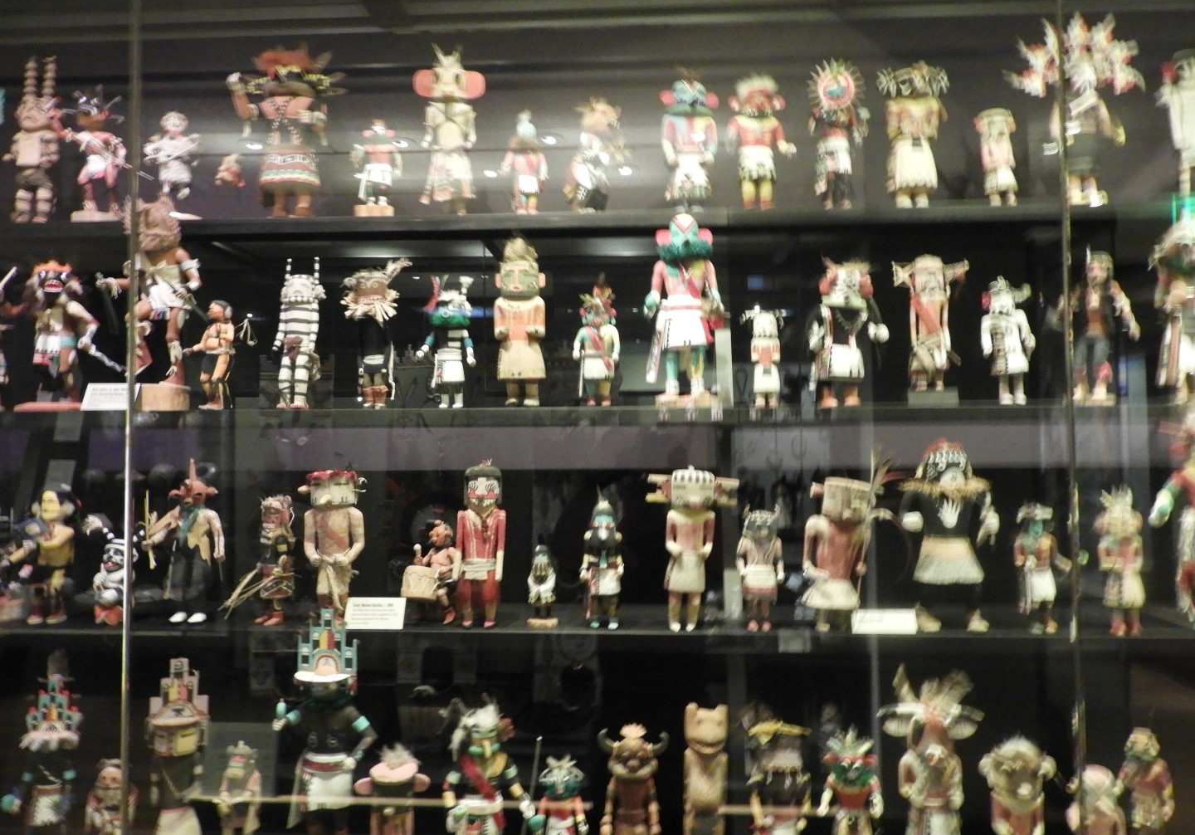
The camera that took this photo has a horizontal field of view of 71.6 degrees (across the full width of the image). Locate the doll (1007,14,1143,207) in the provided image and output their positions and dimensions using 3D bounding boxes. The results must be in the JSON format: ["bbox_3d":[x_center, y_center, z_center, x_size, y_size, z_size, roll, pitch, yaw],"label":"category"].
[{"bbox_3d":[0.922,-0.592,1.599,0.257,0.365,0.120,0,-2,-5],"label":"doll"}]

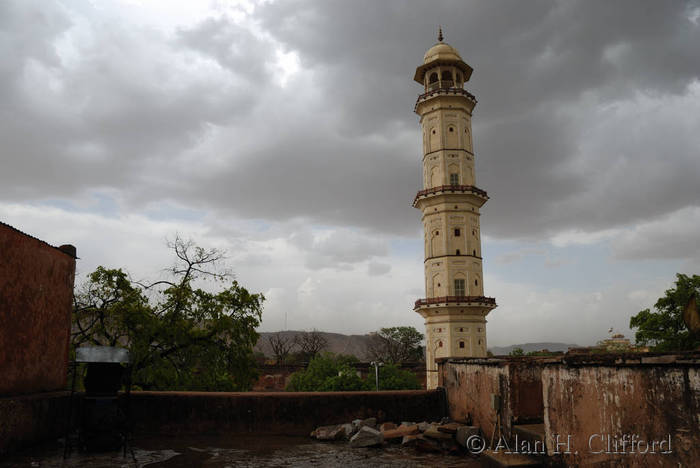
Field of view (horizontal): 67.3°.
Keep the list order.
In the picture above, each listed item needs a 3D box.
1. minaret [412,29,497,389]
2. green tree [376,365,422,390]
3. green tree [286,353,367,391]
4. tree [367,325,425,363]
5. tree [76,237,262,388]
[{"bbox_3d":[10.629,-2.689,55.256,8.010,42.910,8.010,0,-14,0],"label":"minaret"},{"bbox_3d":[3.954,13.059,41.062,3.400,5.550,4.400,0,-14,0],"label":"green tree"},{"bbox_3d":[-1.652,11.927,38.256,6.040,6.440,6.000,0,-14,0],"label":"green tree"},{"bbox_3d":[6.286,18.855,75.682,8.960,10.920,8.500,0,-14,0],"label":"tree"},{"bbox_3d":[-7.438,5.303,20.327,8.100,10.720,7.500,0,-14,0],"label":"tree"}]

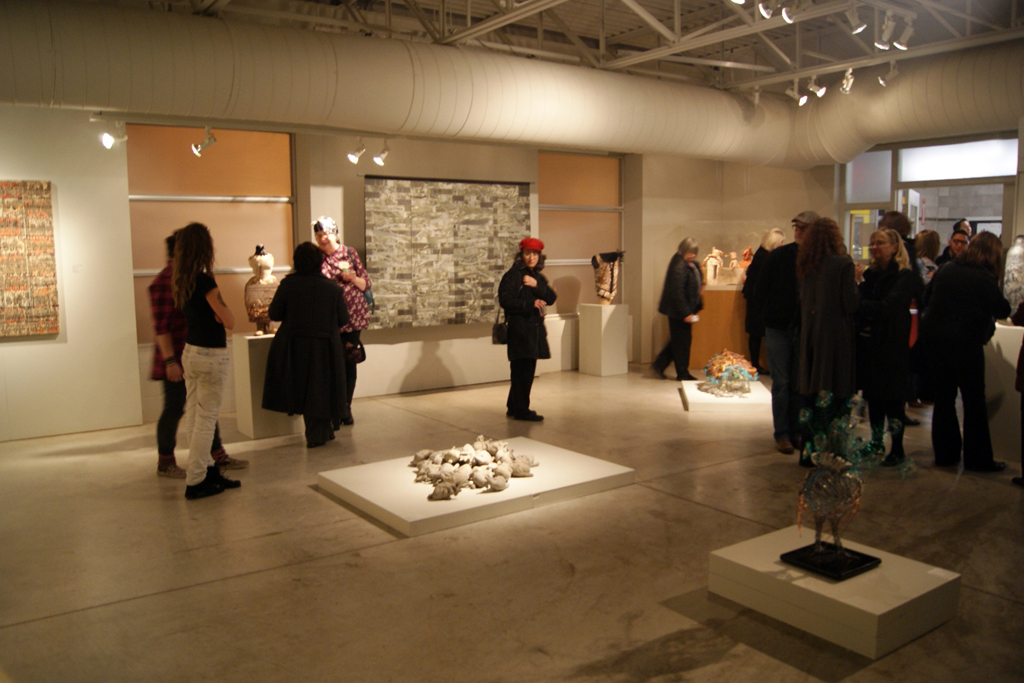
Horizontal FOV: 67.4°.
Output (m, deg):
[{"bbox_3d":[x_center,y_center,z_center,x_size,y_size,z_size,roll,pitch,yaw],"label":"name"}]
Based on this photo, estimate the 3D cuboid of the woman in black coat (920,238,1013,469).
[{"bbox_3d":[3.134,0.065,5.297,0.430,1.618,0.510,-4,7,-32],"label":"woman in black coat"}]

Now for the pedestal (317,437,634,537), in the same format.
[{"bbox_3d":[-0.229,0.881,4.966,1.639,0.081,1.222,-5,7,-36],"label":"pedestal"}]

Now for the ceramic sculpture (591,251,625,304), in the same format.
[{"bbox_3d":[1.212,-0.814,9.796,0.380,0.688,0.270,-4,7,-31],"label":"ceramic sculpture"}]

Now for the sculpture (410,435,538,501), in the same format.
[{"bbox_3d":[-0.272,0.779,4.978,0.950,0.170,0.890,-5,8,-36],"label":"sculpture"}]

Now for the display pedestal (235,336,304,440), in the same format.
[{"bbox_3d":[-2.076,0.354,6.700,0.520,0.842,0.520,-5,7,-32],"label":"display pedestal"}]

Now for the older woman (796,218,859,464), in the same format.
[{"bbox_3d":[2.177,0.003,5.301,0.380,1.685,0.500,-6,7,-40],"label":"older woman"}]

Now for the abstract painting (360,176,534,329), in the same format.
[{"bbox_3d":[-0.660,-0.988,8.626,2.106,1.621,0.050,-5,7,-33],"label":"abstract painting"}]

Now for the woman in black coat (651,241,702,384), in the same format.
[{"bbox_3d":[2.028,-0.412,9.418,0.520,1.712,0.470,3,7,30],"label":"woman in black coat"}]

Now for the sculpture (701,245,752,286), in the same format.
[{"bbox_3d":[2.917,-1.024,10.350,0.700,0.540,0.350,0,6,12],"label":"sculpture"}]

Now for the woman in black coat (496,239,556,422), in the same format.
[{"bbox_3d":[0.142,-0.124,7.060,0.400,1.651,0.530,4,7,40],"label":"woman in black coat"}]

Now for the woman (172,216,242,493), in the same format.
[{"bbox_3d":[-1.931,0.106,4.856,0.450,1.700,0.380,4,7,40],"label":"woman"}]

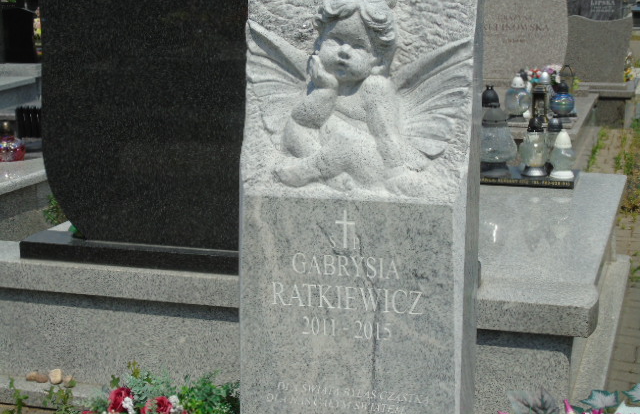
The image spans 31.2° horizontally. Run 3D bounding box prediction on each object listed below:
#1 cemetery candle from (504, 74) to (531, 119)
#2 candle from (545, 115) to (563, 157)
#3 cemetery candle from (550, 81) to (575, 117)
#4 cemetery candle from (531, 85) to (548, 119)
[{"bbox_3d":[1.292,-0.720,7.500,0.168,0.285,0.168,3,11,16],"label":"cemetery candle"},{"bbox_3d":[1.087,-0.287,5.300,0.105,0.250,0.105,3,11,16],"label":"candle"},{"bbox_3d":[1.587,-0.707,7.500,0.155,0.240,0.155,3,11,16],"label":"cemetery candle"},{"bbox_3d":[1.439,-0.687,7.500,0.105,0.245,0.105,3,11,16],"label":"cemetery candle"}]

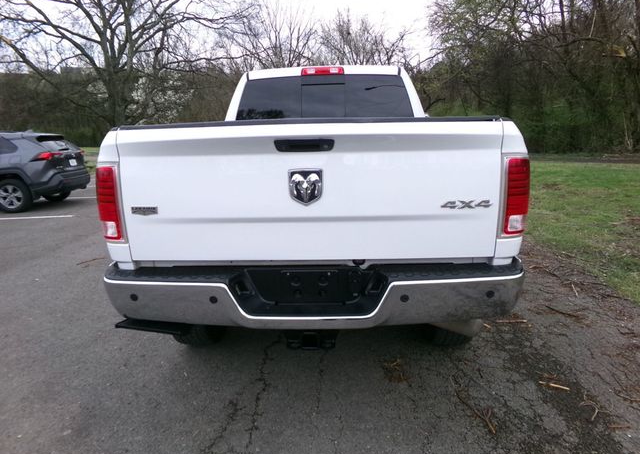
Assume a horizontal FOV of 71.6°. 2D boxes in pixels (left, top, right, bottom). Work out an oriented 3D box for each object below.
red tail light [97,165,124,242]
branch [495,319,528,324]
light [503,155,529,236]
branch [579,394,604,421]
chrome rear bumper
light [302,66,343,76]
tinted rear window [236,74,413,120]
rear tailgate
[{"bbox_3d":[-0.948,-0.107,2.000,0.120,0.340,0.128,-1,11,3],"label":"red tail light"},{"bbox_3d":[1.435,0.708,3.324,0.257,0.020,0.025,-1,11,-1],"label":"branch"},{"bbox_3d":[0.850,-0.129,1.909,0.120,0.340,0.128,-1,11,3],"label":"light"},{"bbox_3d":[1.389,0.920,2.261,0.113,0.029,0.236,6,14,33],"label":"branch"},{"bbox_3d":[-0.045,0.289,1.923,1.836,0.209,0.310,-1,11,3],"label":"chrome rear bumper"},{"bbox_3d":[0.030,-1.349,3.815,0.359,0.075,0.069,-1,11,3],"label":"light"},{"bbox_3d":[0.033,-1.097,3.826,1.546,0.399,0.128,-1,11,3],"label":"tinted rear window"},{"bbox_3d":[-0.051,-0.151,1.928,1.615,0.589,0.099,-1,11,3],"label":"rear tailgate"}]

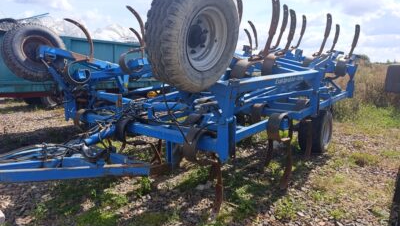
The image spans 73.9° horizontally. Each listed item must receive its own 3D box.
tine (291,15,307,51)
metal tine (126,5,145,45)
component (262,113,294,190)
[{"bbox_3d":[2.001,-1.590,5.250,0.080,0.660,0.300,22,22,34],"label":"tine"},{"bbox_3d":[-0.881,-1.191,3.660,0.070,0.560,0.250,-10,2,40],"label":"metal tine"},{"bbox_3d":[0.911,0.437,3.020,0.120,0.870,0.430,8,13,38],"label":"component"}]

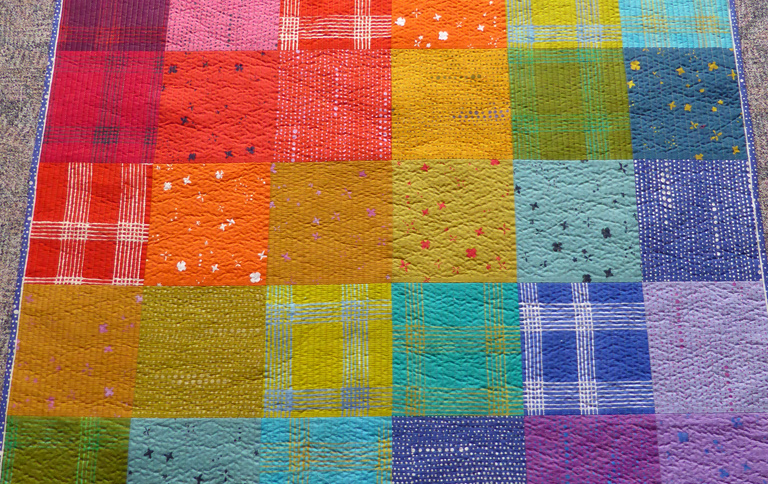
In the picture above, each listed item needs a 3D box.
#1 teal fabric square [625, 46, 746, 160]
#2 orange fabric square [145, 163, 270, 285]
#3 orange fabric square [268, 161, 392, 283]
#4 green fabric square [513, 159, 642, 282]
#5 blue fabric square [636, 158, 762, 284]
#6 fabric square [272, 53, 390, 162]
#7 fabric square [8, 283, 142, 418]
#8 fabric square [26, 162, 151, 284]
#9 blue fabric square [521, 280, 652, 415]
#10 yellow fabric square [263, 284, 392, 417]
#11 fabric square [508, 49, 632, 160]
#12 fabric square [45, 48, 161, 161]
[{"bbox_3d":[0.527,-0.242,1.300,0.195,0.010,0.213,0,75,1],"label":"teal fabric square"},{"bbox_3d":[-0.314,-0.036,1.335,0.220,0.012,0.227,0,76,0],"label":"orange fabric square"},{"bbox_3d":[-0.102,-0.037,1.425,0.235,0.012,0.245,0,75,0],"label":"orange fabric square"},{"bbox_3d":[0.369,-0.041,1.415,0.233,0.010,0.242,0,76,1],"label":"green fabric square"},{"bbox_3d":[0.600,-0.042,1.422,0.224,0.012,0.241,0,75,0],"label":"blue fabric square"},{"bbox_3d":[-0.101,-0.273,1.487,0.233,0.012,0.244,0,75,0],"label":"fabric square"},{"bbox_3d":[-0.562,0.201,1.366,0.229,0.010,0.243,0,76,1],"label":"fabric square"},{"bbox_3d":[-0.562,-0.035,1.427,0.232,0.010,0.242,0,76,1],"label":"fabric square"},{"bbox_3d":[0.348,0.182,1.279,0.222,0.012,0.227,0,76,0],"label":"blue fabric square"},{"bbox_3d":[-0.102,0.197,1.360,0.235,0.010,0.242,0,76,1],"label":"yellow fabric square"},{"bbox_3d":[0.369,-0.274,1.475,0.233,0.010,0.240,0,76,1],"label":"fabric square"},{"bbox_3d":[-0.560,-0.271,1.488,0.230,0.010,0.243,0,76,1],"label":"fabric square"}]

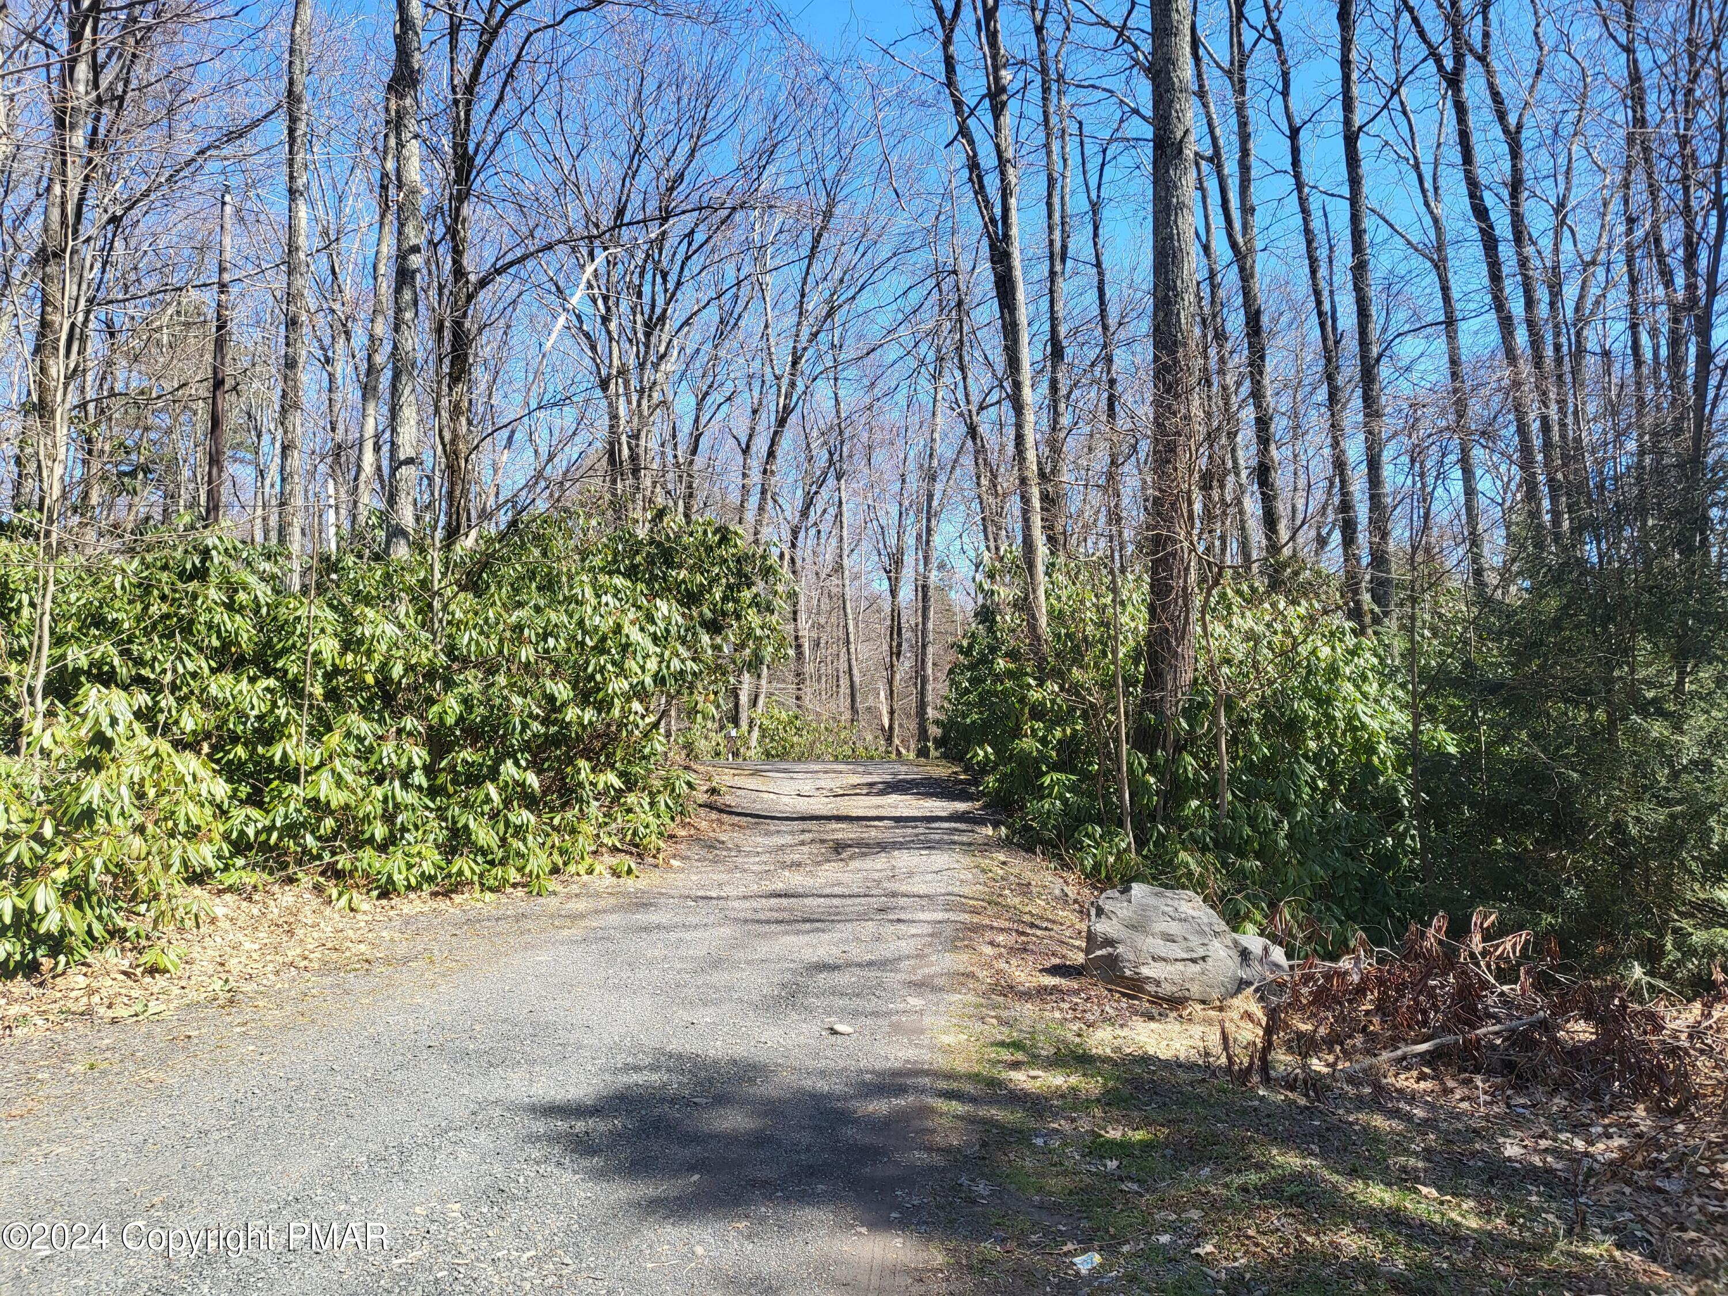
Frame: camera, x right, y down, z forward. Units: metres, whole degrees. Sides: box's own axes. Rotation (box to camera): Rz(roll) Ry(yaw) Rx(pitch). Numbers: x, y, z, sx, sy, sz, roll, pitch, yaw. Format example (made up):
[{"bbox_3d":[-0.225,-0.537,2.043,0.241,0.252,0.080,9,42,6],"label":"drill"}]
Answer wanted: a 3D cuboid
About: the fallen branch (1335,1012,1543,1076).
[{"bbox_3d":[2.870,1.927,6.390,1.430,0.090,0.100,-5,-1,-24],"label":"fallen branch"}]

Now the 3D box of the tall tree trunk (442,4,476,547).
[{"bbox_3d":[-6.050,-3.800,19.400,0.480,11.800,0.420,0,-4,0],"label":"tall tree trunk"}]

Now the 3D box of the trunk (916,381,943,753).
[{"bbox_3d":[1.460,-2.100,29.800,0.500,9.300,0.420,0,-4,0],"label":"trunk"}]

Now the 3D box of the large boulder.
[{"bbox_3d":[1.930,1.755,7.800,1.170,0.660,0.800,0,-4,6],"label":"large boulder"}]

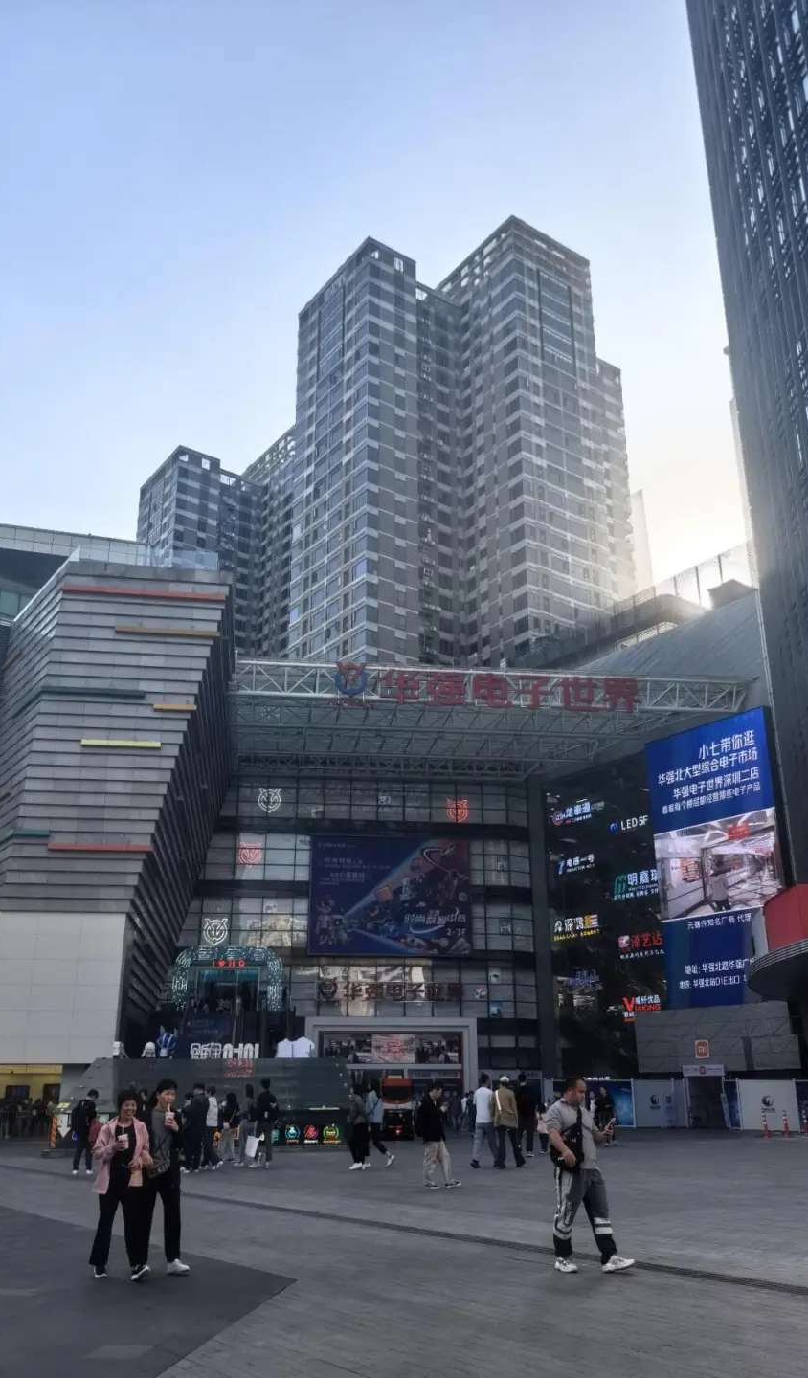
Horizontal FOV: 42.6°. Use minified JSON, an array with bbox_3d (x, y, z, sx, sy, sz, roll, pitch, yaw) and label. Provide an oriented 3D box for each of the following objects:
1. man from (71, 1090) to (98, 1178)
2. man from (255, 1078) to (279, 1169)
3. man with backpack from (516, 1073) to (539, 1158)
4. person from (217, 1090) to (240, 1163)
[{"bbox_3d":[-6.718,9.334,21.835,0.480,1.652,0.420,-15,-25,34],"label":"man"},{"bbox_3d":[-2.880,9.108,21.720,0.500,1.741,0.420,5,-21,-14],"label":"man"},{"bbox_3d":[2.737,9.554,23.240,0.530,1.778,0.450,-1,-20,3],"label":"man with backpack"},{"bbox_3d":[-4.168,10.486,24.777,0.460,1.556,0.380,9,-22,-25],"label":"person"}]

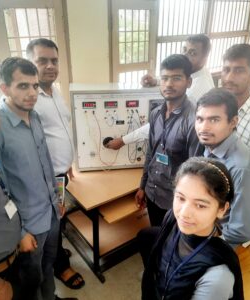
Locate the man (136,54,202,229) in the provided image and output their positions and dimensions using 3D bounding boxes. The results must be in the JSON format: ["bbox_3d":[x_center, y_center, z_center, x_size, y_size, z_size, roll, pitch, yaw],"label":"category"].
[{"bbox_3d":[0.262,0.281,1.743,0.310,1.670,0.450,-22,33,-39],"label":"man"}]

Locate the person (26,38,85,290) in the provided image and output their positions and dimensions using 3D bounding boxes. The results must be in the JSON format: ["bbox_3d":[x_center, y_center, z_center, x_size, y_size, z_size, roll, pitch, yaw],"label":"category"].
[{"bbox_3d":[-0.460,0.177,1.887,0.380,1.740,0.480,18,30,34],"label":"person"}]

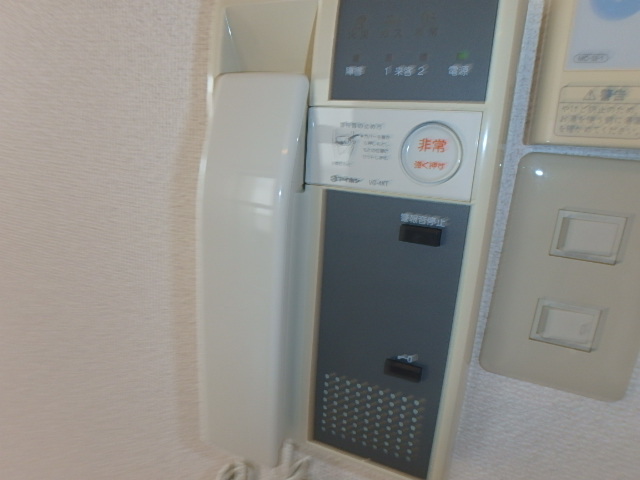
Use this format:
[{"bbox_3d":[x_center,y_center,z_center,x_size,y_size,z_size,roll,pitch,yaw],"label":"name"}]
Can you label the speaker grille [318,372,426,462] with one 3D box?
[{"bbox_3d":[0.029,0.104,0.228,0.057,0.042,0.006,9,18,21],"label":"speaker grille"}]

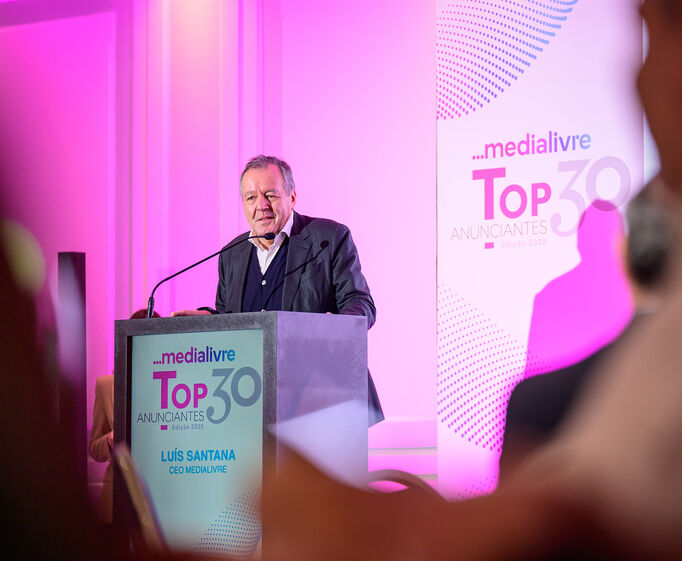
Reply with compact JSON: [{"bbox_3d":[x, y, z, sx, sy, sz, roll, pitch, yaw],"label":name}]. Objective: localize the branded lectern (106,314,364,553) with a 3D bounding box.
[{"bbox_3d":[-0.290,0.689,9.021,0.653,1.160,0.366,-4,-5,43],"label":"branded lectern"}]

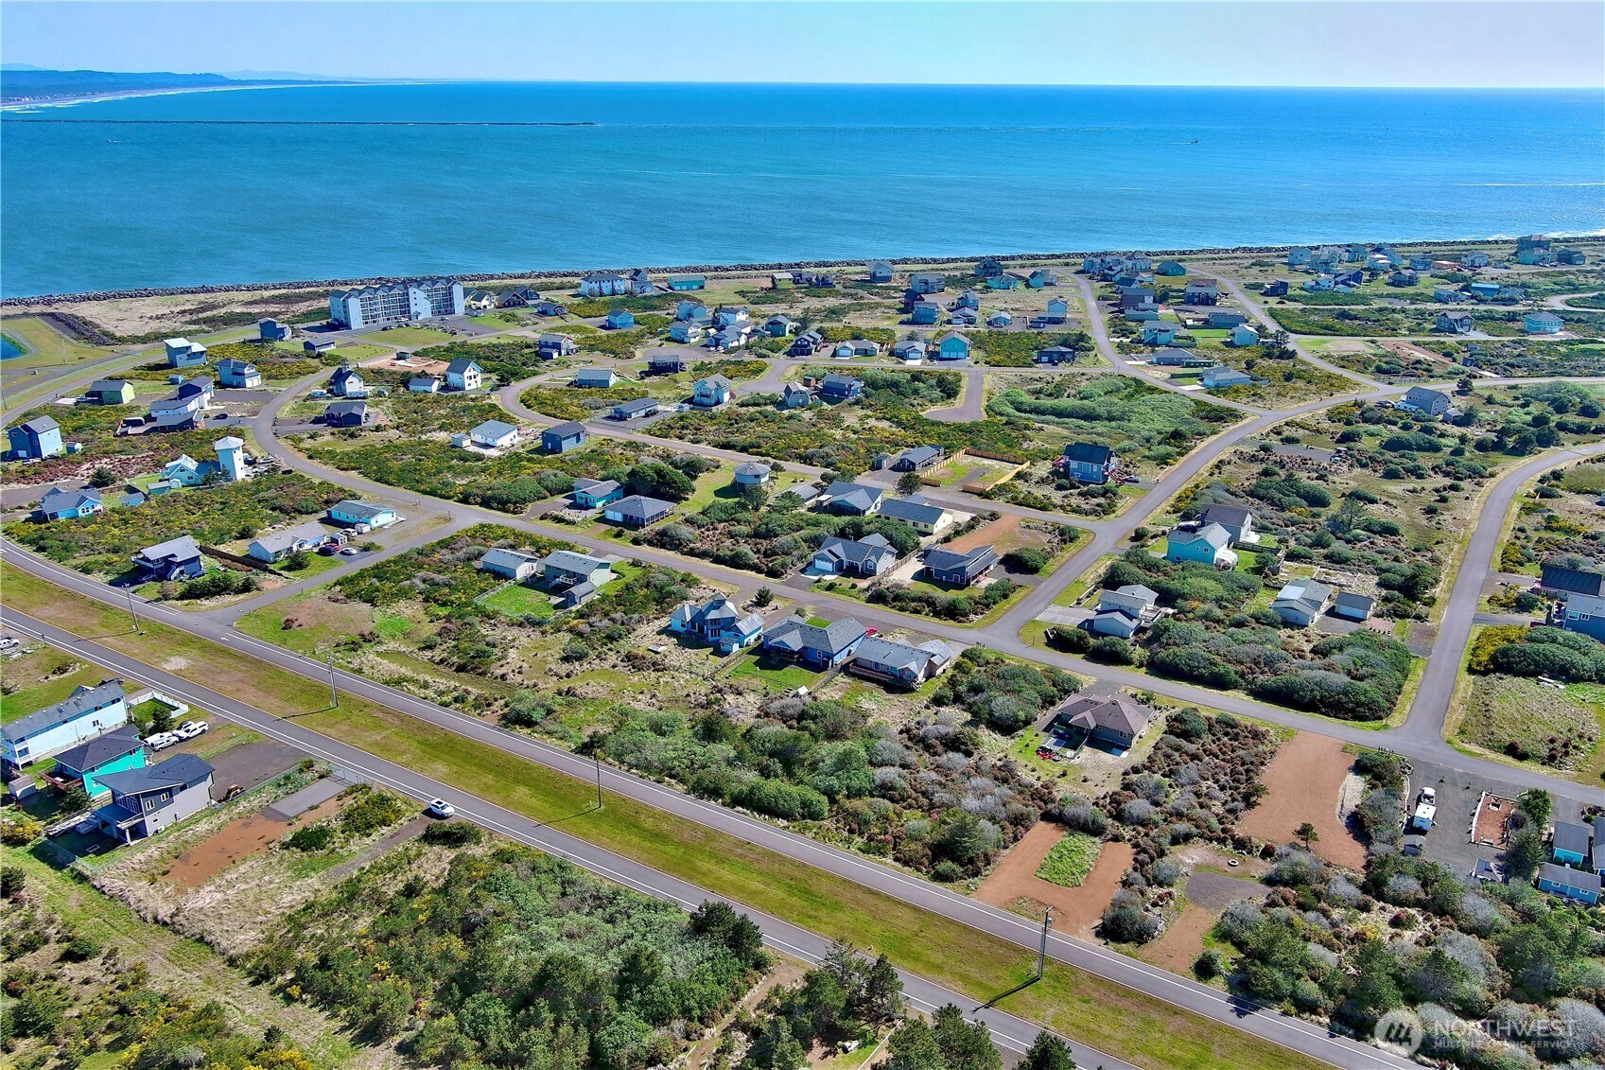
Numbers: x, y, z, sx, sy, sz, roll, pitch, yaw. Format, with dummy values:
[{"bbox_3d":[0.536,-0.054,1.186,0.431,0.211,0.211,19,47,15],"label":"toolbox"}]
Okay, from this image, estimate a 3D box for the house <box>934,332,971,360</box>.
[{"bbox_3d":[63.570,-79.140,540.810,12.200,8.700,11.500,2,20,6],"label":"house"}]

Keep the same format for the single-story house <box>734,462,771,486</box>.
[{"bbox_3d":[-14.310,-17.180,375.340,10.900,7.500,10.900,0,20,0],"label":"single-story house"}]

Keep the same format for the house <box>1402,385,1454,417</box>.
[{"bbox_3d":[218.890,-46.770,453.360,7.800,8.000,12.300,-8,21,-23],"label":"house"}]

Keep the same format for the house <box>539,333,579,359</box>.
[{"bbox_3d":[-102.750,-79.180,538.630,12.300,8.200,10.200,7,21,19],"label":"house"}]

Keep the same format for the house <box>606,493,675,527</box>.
[{"bbox_3d":[-45.371,-8.144,365.977,15.000,5.500,16.400,12,23,29],"label":"house"}]

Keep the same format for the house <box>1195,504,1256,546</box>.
[{"bbox_3d":[111.030,-3.520,338.540,11.500,7.600,10.300,13,23,31],"label":"house"}]

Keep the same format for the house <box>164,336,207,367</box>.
[{"bbox_3d":[-267.900,-79.430,561.690,12.800,10.200,10.000,-17,26,-40],"label":"house"}]

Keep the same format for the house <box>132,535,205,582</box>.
[{"bbox_3d":[-159.280,6.580,325.700,10.800,7.500,12.800,11,22,28],"label":"house"}]

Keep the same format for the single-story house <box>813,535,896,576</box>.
[{"bbox_3d":[14.767,4.365,332.032,17.600,5.400,21.600,12,23,29],"label":"single-story house"}]

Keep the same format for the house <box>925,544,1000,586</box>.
[{"bbox_3d":[38.706,6.219,327.694,17.900,5.100,18.000,12,23,29],"label":"house"}]

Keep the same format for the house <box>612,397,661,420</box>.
[{"bbox_3d":[-57.750,-43.760,445.790,9.500,4.000,15.600,15,24,35],"label":"house"}]

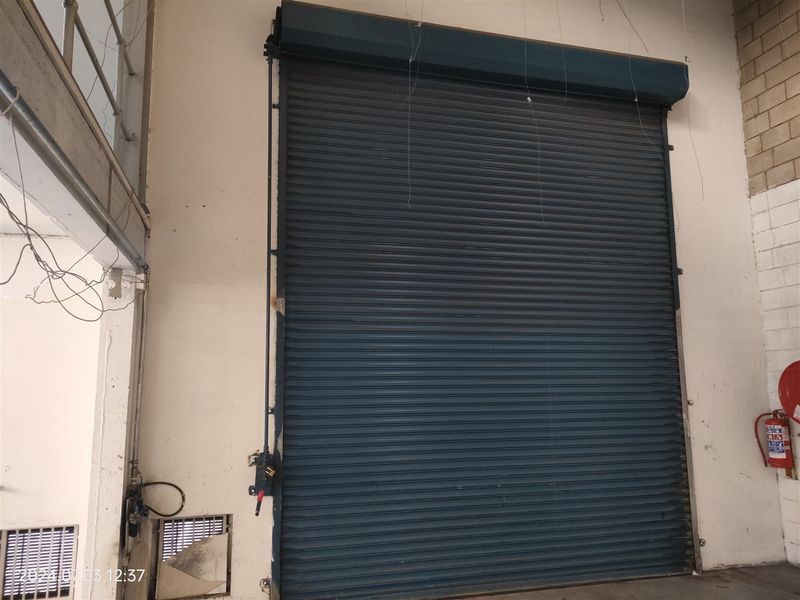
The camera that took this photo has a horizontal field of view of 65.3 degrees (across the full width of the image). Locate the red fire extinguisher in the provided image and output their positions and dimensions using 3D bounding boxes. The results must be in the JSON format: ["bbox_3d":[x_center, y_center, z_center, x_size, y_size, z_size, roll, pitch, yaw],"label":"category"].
[{"bbox_3d":[3.530,1.313,5.911,0.190,0.535,0.285,5,-10,-31],"label":"red fire extinguisher"}]

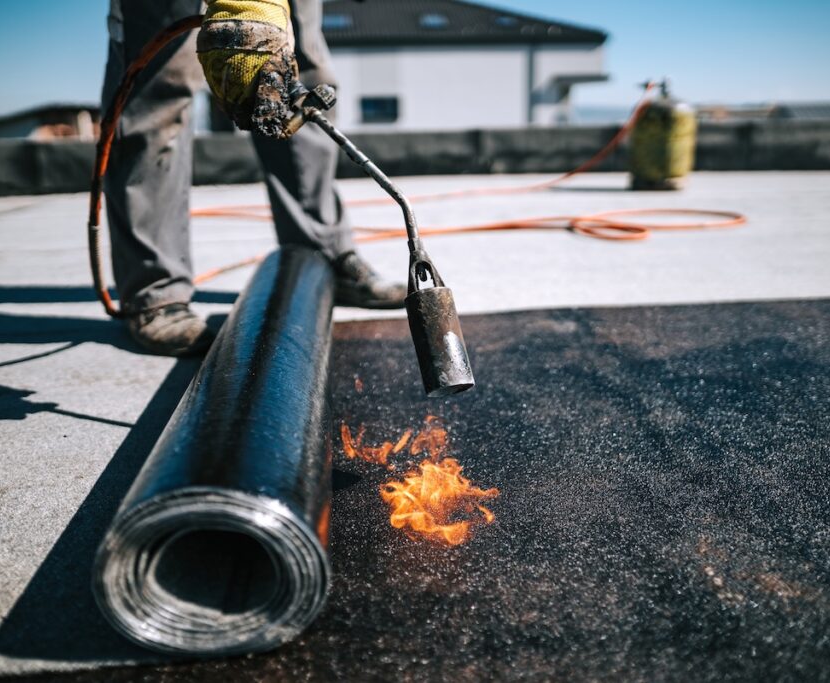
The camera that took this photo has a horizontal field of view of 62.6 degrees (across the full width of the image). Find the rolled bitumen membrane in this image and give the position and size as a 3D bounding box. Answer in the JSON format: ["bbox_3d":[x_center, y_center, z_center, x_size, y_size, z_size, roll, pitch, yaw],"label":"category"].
[{"bbox_3d":[-0.211,0.031,1.010,0.181,0.157,0.990,-4,18,-5],"label":"rolled bitumen membrane"}]

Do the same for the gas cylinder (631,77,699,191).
[{"bbox_3d":[1.360,-1.131,3.735,0.316,0.550,0.316,-2,18,0],"label":"gas cylinder"}]

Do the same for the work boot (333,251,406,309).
[{"bbox_3d":[-0.155,-0.163,1.618,0.290,0.140,0.108,3,19,15],"label":"work boot"}]

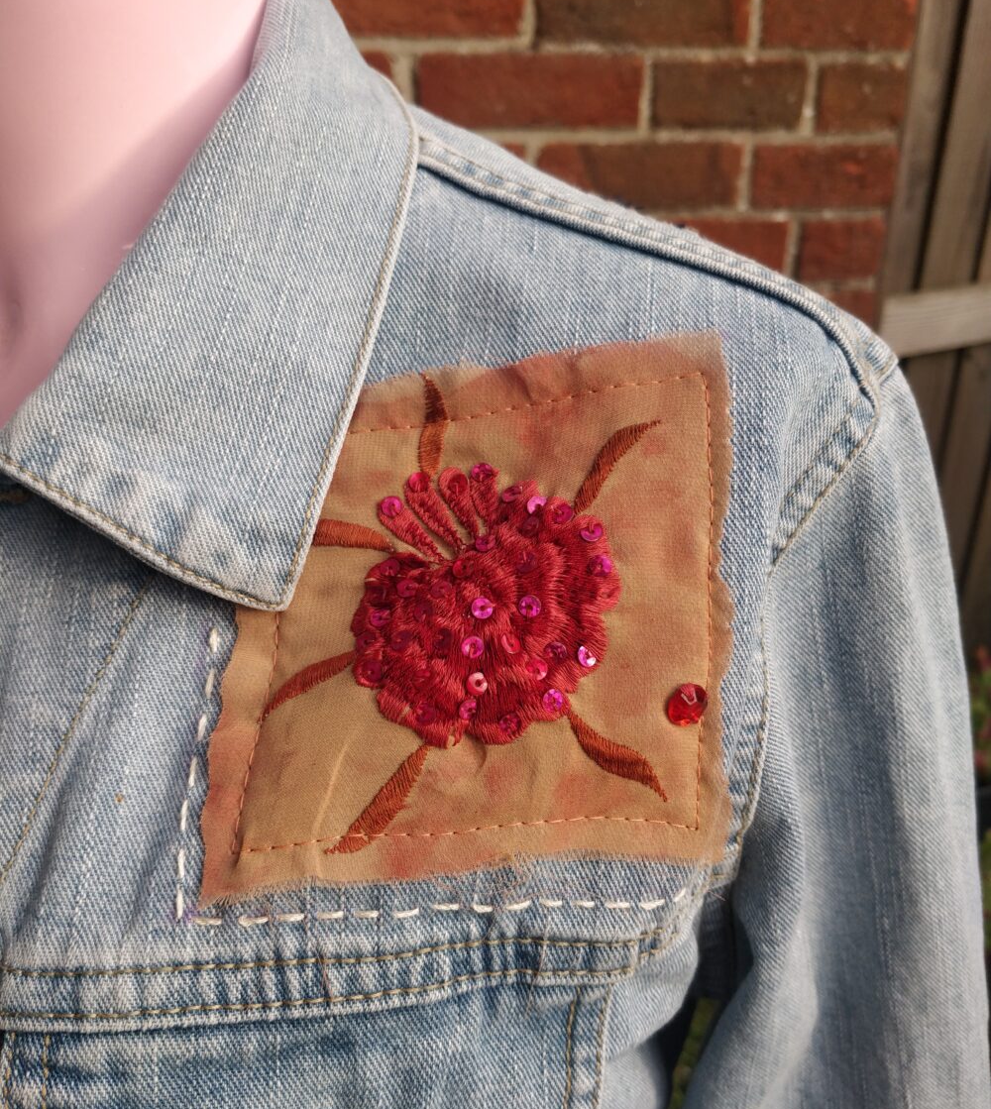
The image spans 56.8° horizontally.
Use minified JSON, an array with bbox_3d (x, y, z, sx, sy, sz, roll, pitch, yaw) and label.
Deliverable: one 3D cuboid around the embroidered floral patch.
[{"bbox_3d":[-0.001,0.006,0.184,0.108,0.114,0.020,0,-14,-7],"label":"embroidered floral patch"}]

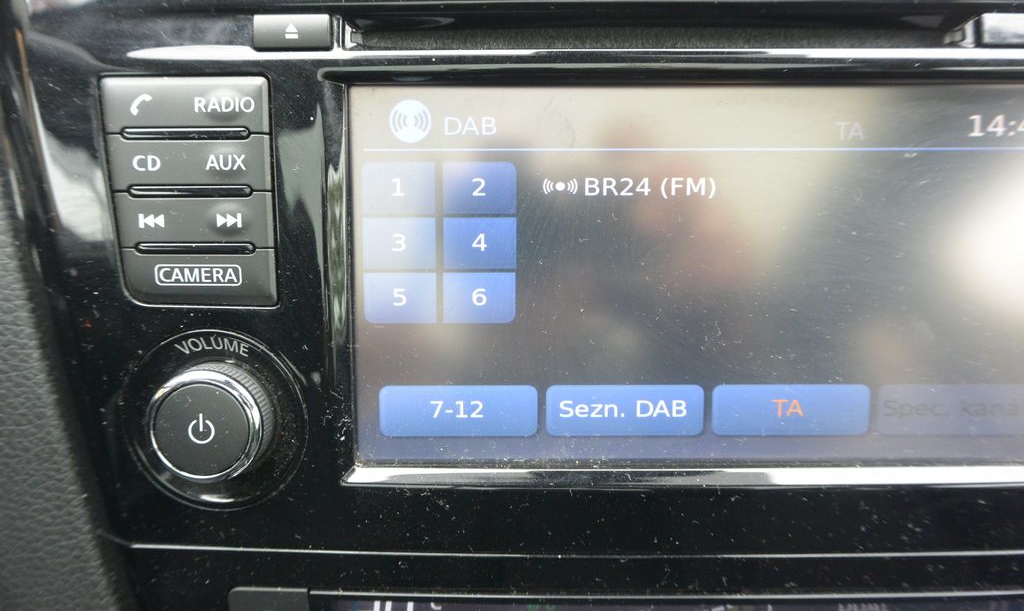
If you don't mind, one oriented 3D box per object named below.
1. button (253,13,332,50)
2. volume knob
[{"bbox_3d":[-0.045,-0.056,0.158,0.016,0.007,0.004,0,5,0],"label":"button"},{"bbox_3d":[-0.062,0.024,0.160,0.023,0.023,0.009,0,5,0],"label":"volume knob"}]

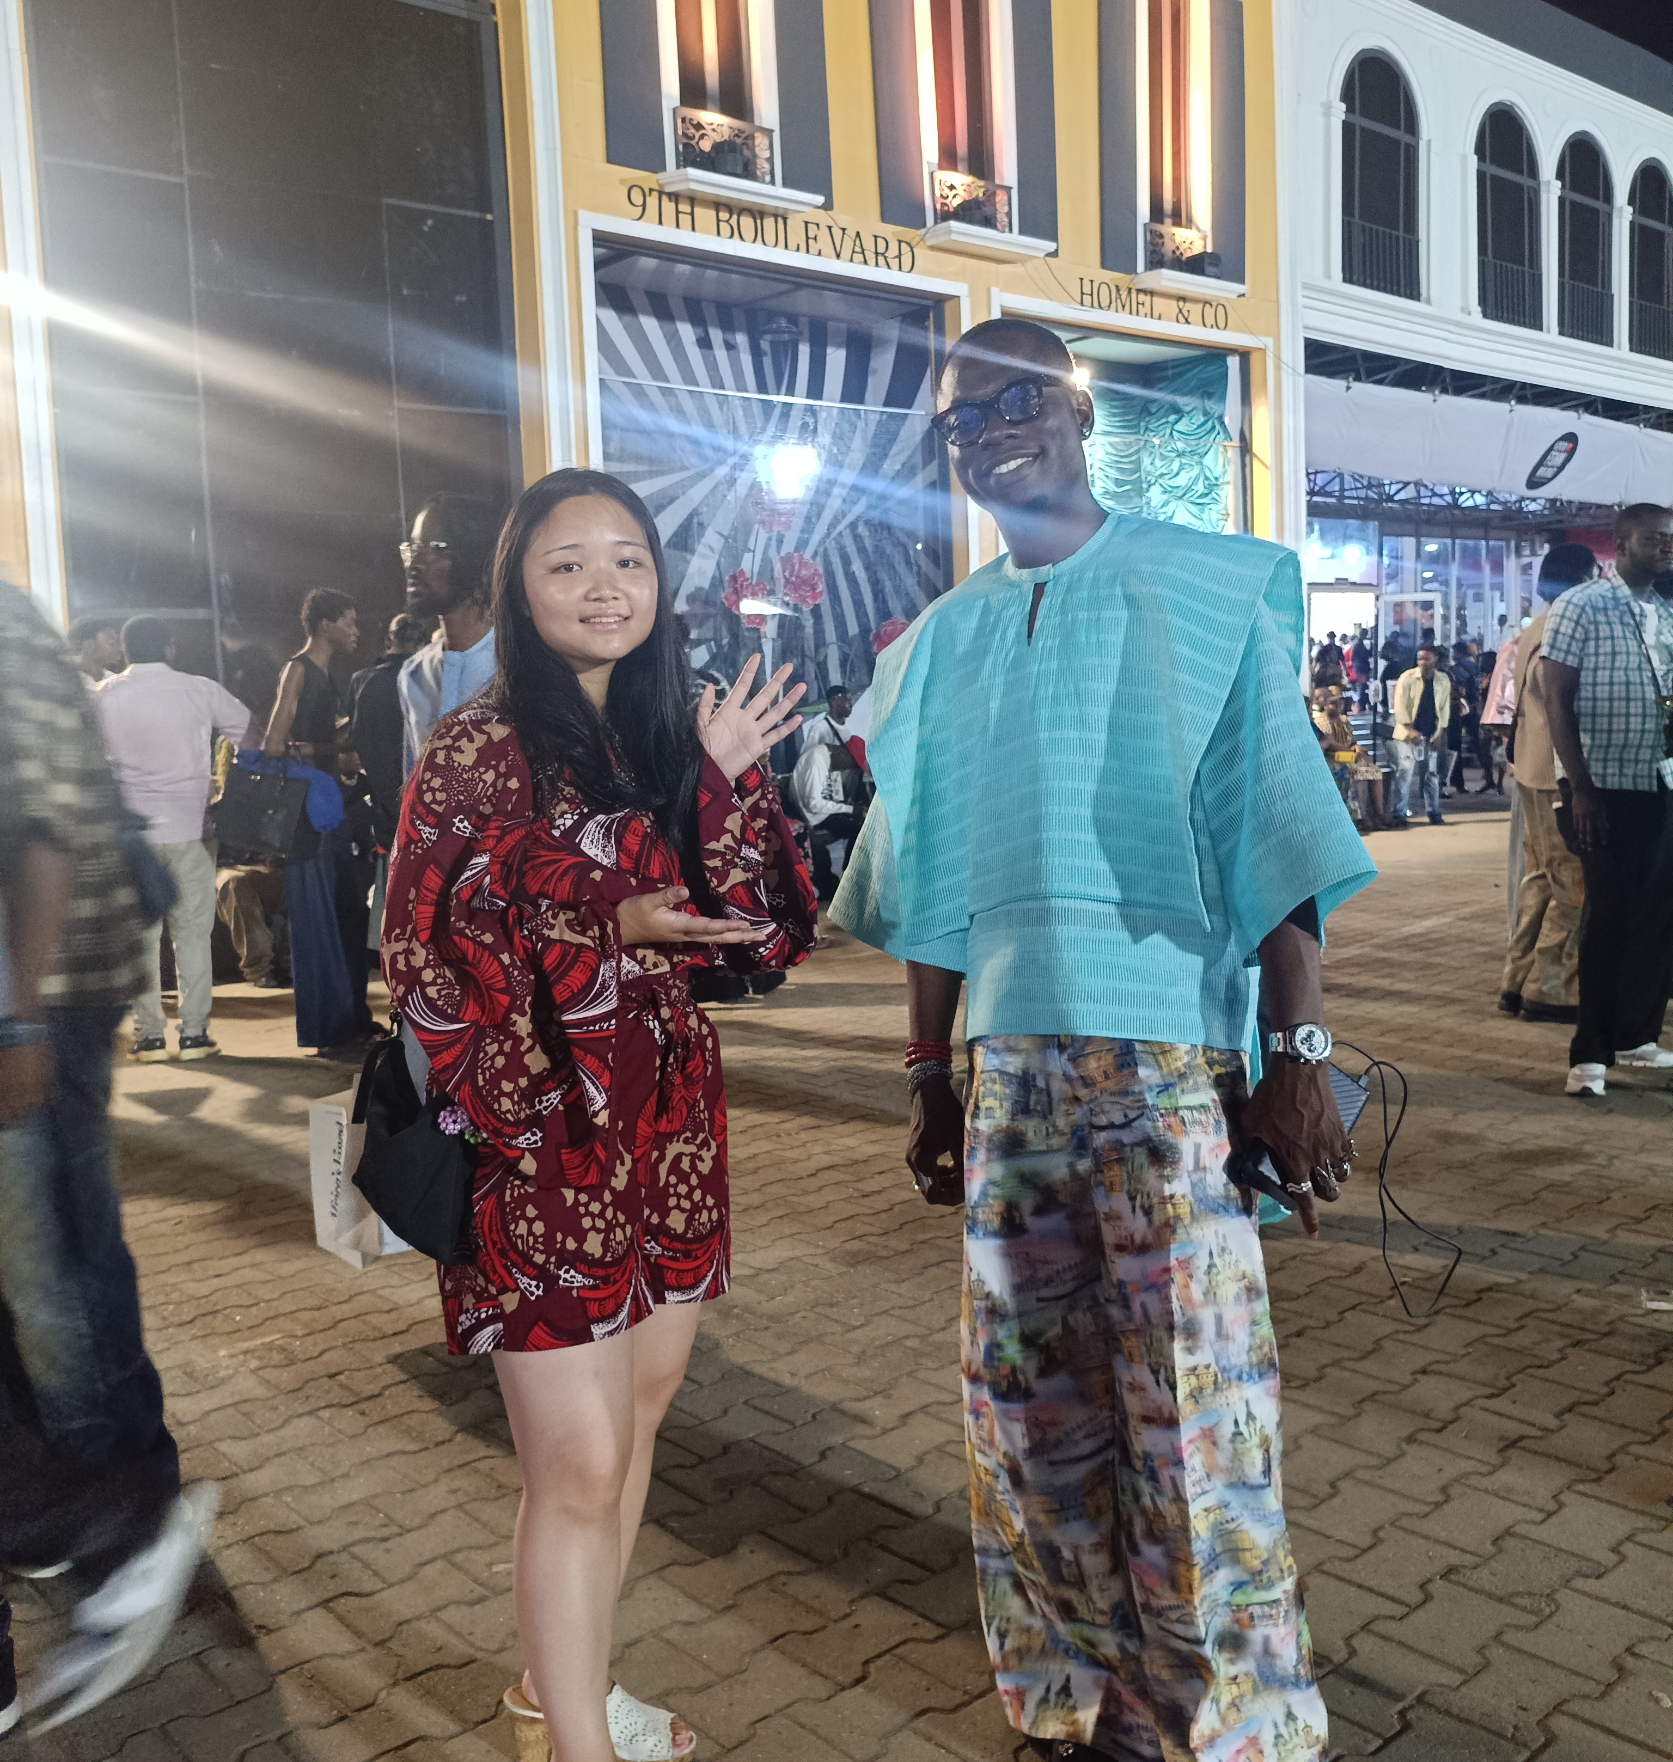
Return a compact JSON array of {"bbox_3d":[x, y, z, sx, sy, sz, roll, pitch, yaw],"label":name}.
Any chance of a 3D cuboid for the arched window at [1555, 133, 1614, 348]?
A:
[{"bbox_3d":[8.403,-7.220,18.921,1.320,2.250,0.220,-7,7,-40],"label":"arched window"}]

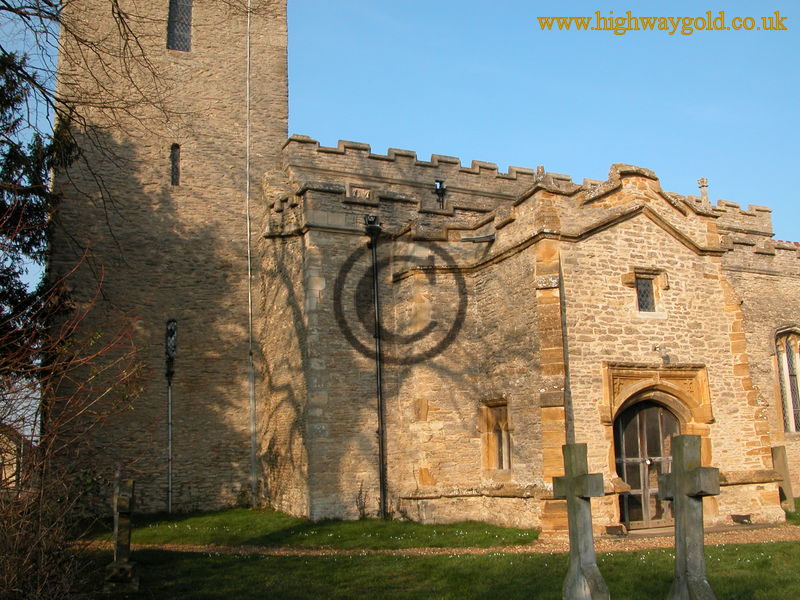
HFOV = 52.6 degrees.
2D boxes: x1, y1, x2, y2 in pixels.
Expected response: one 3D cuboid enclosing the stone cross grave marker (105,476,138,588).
[{"bbox_3d":[-3.431,2.841,9.913,0.380,1.300,0.550,2,-11,-24],"label":"stone cross grave marker"}]

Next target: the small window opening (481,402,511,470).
[{"bbox_3d":[1.821,2.434,14.457,0.250,1.155,0.904,2,-11,-24],"label":"small window opening"}]

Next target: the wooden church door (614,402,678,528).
[{"bbox_3d":[4.446,2.951,14.539,1.583,2.248,0.120,2,-11,-24],"label":"wooden church door"}]

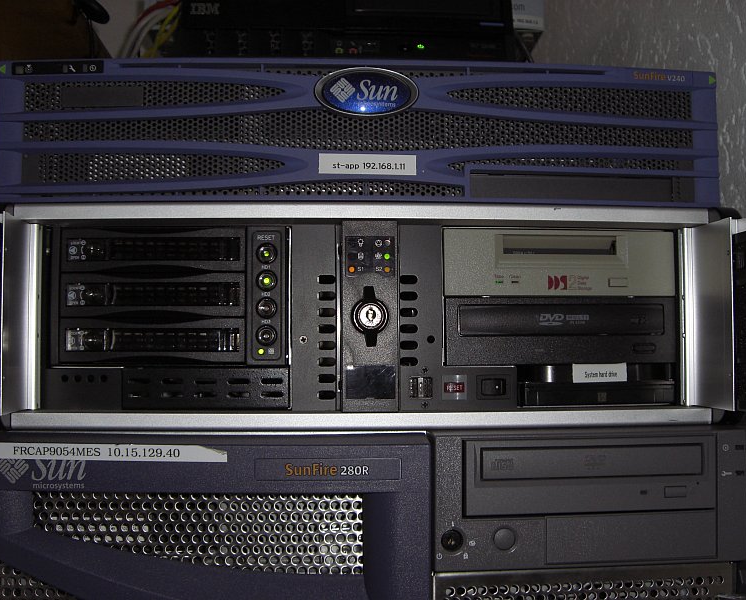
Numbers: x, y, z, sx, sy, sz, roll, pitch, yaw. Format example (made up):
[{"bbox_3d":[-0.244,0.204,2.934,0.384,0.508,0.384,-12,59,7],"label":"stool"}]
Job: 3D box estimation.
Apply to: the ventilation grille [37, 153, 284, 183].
[{"bbox_3d":[-0.130,-0.080,0.535,0.152,0.018,0.006,0,-3,-3],"label":"ventilation grille"}]

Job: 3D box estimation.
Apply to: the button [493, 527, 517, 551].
[{"bbox_3d":[0.074,0.135,0.495,0.013,0.013,0.005,0,-3,-5],"label":"button"}]

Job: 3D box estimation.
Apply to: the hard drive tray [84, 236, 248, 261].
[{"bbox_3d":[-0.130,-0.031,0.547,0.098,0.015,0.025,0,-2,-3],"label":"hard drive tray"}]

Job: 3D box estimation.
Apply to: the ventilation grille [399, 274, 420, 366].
[{"bbox_3d":[0.022,0.013,0.540,0.012,0.056,0.004,0,-3,-4],"label":"ventilation grille"}]

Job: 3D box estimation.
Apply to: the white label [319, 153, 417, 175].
[{"bbox_3d":[-0.003,-0.079,0.513,0.057,0.012,0.001,0,-3,-4],"label":"white label"}]

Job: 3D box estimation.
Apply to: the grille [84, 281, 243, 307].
[{"bbox_3d":[-0.131,-0.003,0.543,0.099,0.015,0.008,0,-3,-2],"label":"grille"}]

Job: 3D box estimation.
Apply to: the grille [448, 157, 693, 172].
[{"bbox_3d":[0.124,-0.084,0.549,0.156,0.009,0.006,0,-3,-3],"label":"grille"}]

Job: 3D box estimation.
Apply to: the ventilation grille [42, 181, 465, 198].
[{"bbox_3d":[-0.068,-0.065,0.515,0.245,0.010,0.005,0,-3,-4],"label":"ventilation grille"}]

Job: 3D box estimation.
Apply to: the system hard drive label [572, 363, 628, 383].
[{"bbox_3d":[0.143,0.046,0.553,0.035,0.012,0.001,0,-3,-4],"label":"system hard drive label"}]

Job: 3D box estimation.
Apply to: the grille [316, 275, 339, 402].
[{"bbox_3d":[-0.028,0.023,0.536,0.012,0.075,0.004,0,-3,-4],"label":"grille"}]

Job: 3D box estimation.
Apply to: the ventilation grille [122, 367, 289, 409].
[{"bbox_3d":[-0.103,0.054,0.541,0.103,0.025,0.006,0,-3,-2],"label":"ventilation grille"}]

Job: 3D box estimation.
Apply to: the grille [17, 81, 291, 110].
[{"bbox_3d":[-0.133,-0.125,0.537,0.158,0.018,0.006,0,-3,-3],"label":"grille"}]

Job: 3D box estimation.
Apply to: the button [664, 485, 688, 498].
[{"bbox_3d":[0.173,0.110,0.503,0.013,0.007,0.004,0,-3,-4],"label":"button"}]

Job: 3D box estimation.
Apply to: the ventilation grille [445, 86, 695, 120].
[{"bbox_3d":[0.119,-0.118,0.530,0.149,0.020,0.005,0,-3,-4],"label":"ventilation grille"}]

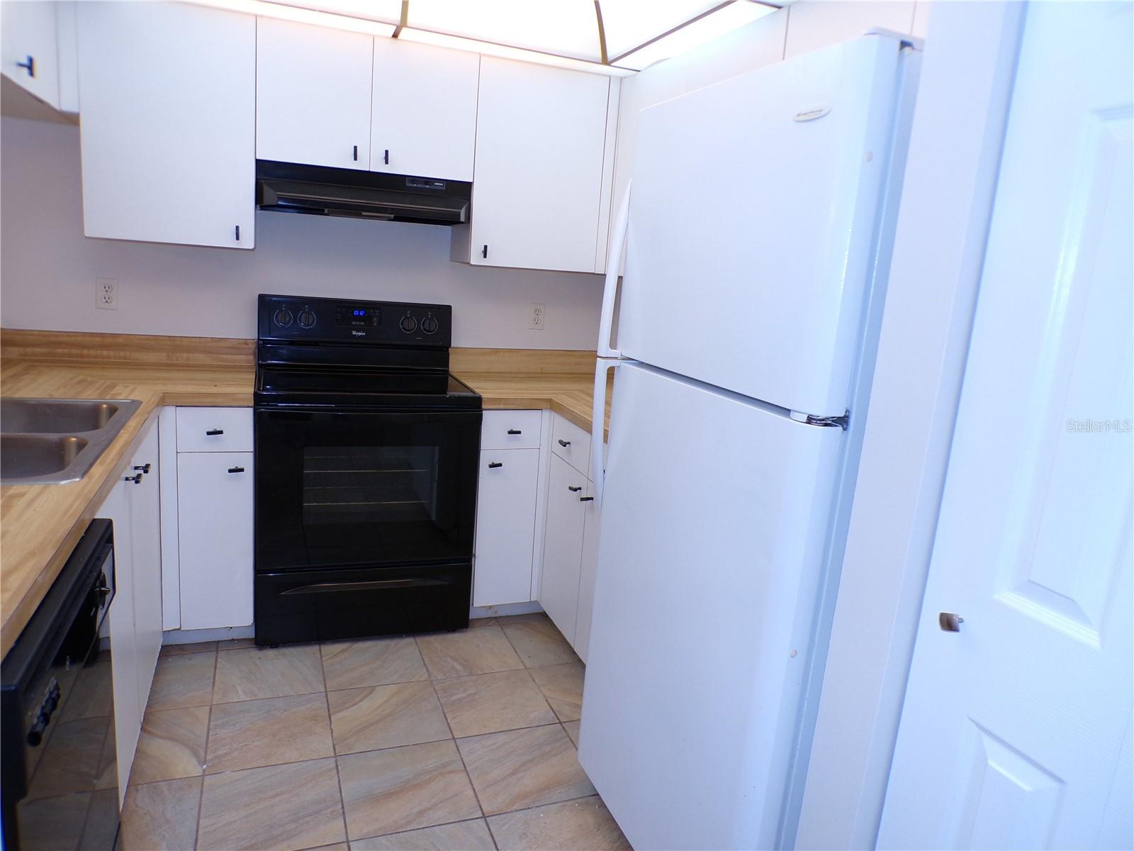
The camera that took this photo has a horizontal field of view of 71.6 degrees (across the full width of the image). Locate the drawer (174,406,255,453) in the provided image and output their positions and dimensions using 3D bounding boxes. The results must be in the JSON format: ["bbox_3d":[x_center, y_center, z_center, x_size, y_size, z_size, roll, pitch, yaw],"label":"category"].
[{"bbox_3d":[-1.221,-0.027,2.768,0.233,0.149,0.420,0,12,-20],"label":"drawer"}]

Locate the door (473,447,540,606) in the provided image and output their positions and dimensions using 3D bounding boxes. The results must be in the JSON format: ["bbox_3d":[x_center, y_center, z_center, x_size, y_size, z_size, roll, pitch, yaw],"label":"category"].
[{"bbox_3d":[-0.231,0.391,2.998,0.224,0.622,0.040,0,13,-21],"label":"door"}]

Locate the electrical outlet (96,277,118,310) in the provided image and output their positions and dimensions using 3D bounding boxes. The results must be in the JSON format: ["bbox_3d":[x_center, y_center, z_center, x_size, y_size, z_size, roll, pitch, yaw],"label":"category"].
[{"bbox_3d":[-1.705,-0.486,2.915,0.070,0.113,0.010,0,12,-20],"label":"electrical outlet"}]

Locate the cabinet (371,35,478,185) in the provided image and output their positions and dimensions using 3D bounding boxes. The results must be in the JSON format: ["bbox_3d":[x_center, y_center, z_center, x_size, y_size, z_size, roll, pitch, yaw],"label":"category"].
[{"bbox_3d":[-0.512,-1.135,2.848,0.381,0.452,0.040,0,12,-20],"label":"cabinet"}]

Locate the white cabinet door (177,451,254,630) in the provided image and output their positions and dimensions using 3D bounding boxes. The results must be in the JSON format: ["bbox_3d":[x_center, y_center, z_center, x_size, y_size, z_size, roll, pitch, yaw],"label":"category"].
[{"bbox_3d":[-1.172,0.391,2.635,0.225,0.622,0.040,0,13,-21],"label":"white cabinet door"}]

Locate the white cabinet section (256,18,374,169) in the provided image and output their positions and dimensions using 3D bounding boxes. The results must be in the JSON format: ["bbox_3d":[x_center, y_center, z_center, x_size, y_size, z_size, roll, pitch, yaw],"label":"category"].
[{"bbox_3d":[-0.868,-1.136,2.715,0.379,0.452,0.040,0,12,-20],"label":"white cabinet section"}]

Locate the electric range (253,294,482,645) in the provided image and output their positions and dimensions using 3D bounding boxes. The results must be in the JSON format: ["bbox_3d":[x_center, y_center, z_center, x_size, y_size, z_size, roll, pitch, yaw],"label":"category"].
[{"bbox_3d":[-0.787,0.141,3.031,0.758,1.200,0.668,0,12,-20],"label":"electric range"}]

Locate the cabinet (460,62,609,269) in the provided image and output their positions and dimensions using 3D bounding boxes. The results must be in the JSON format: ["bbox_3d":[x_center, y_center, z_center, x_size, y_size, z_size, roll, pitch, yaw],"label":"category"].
[{"bbox_3d":[-0.102,-0.986,3.035,0.520,0.756,0.040,0,12,-20],"label":"cabinet"}]

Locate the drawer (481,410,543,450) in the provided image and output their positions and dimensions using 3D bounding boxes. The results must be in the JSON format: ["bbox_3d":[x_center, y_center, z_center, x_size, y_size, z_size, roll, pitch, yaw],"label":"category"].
[{"bbox_3d":[-0.272,-0.025,3.121,0.229,0.149,0.420,0,12,-20],"label":"drawer"}]

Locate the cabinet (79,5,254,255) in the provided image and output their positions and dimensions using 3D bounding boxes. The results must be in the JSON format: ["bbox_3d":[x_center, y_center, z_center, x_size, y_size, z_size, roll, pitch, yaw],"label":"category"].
[{"bbox_3d":[-1.359,-1.024,2.743,0.520,0.756,0.338,0,12,-20],"label":"cabinet"}]

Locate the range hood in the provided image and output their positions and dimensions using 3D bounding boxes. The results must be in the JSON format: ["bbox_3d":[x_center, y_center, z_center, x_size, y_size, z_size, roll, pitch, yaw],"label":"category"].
[{"bbox_3d":[-0.751,-0.860,2.939,0.757,0.157,0.460,0,12,-20],"label":"range hood"}]

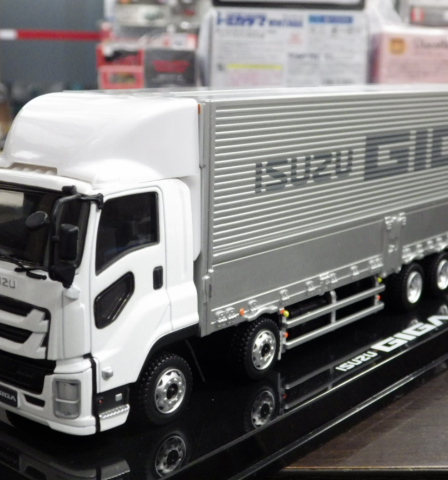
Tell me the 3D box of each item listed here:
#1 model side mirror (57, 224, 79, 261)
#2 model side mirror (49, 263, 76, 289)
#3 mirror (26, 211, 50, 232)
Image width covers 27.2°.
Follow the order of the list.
[{"bbox_3d":[-0.035,0.001,0.209,0.004,0.008,0.002,6,13,23],"label":"model side mirror"},{"bbox_3d":[-0.037,0.008,0.211,0.005,0.005,0.003,8,13,31],"label":"model side mirror"},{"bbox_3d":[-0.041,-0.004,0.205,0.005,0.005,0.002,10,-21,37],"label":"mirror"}]

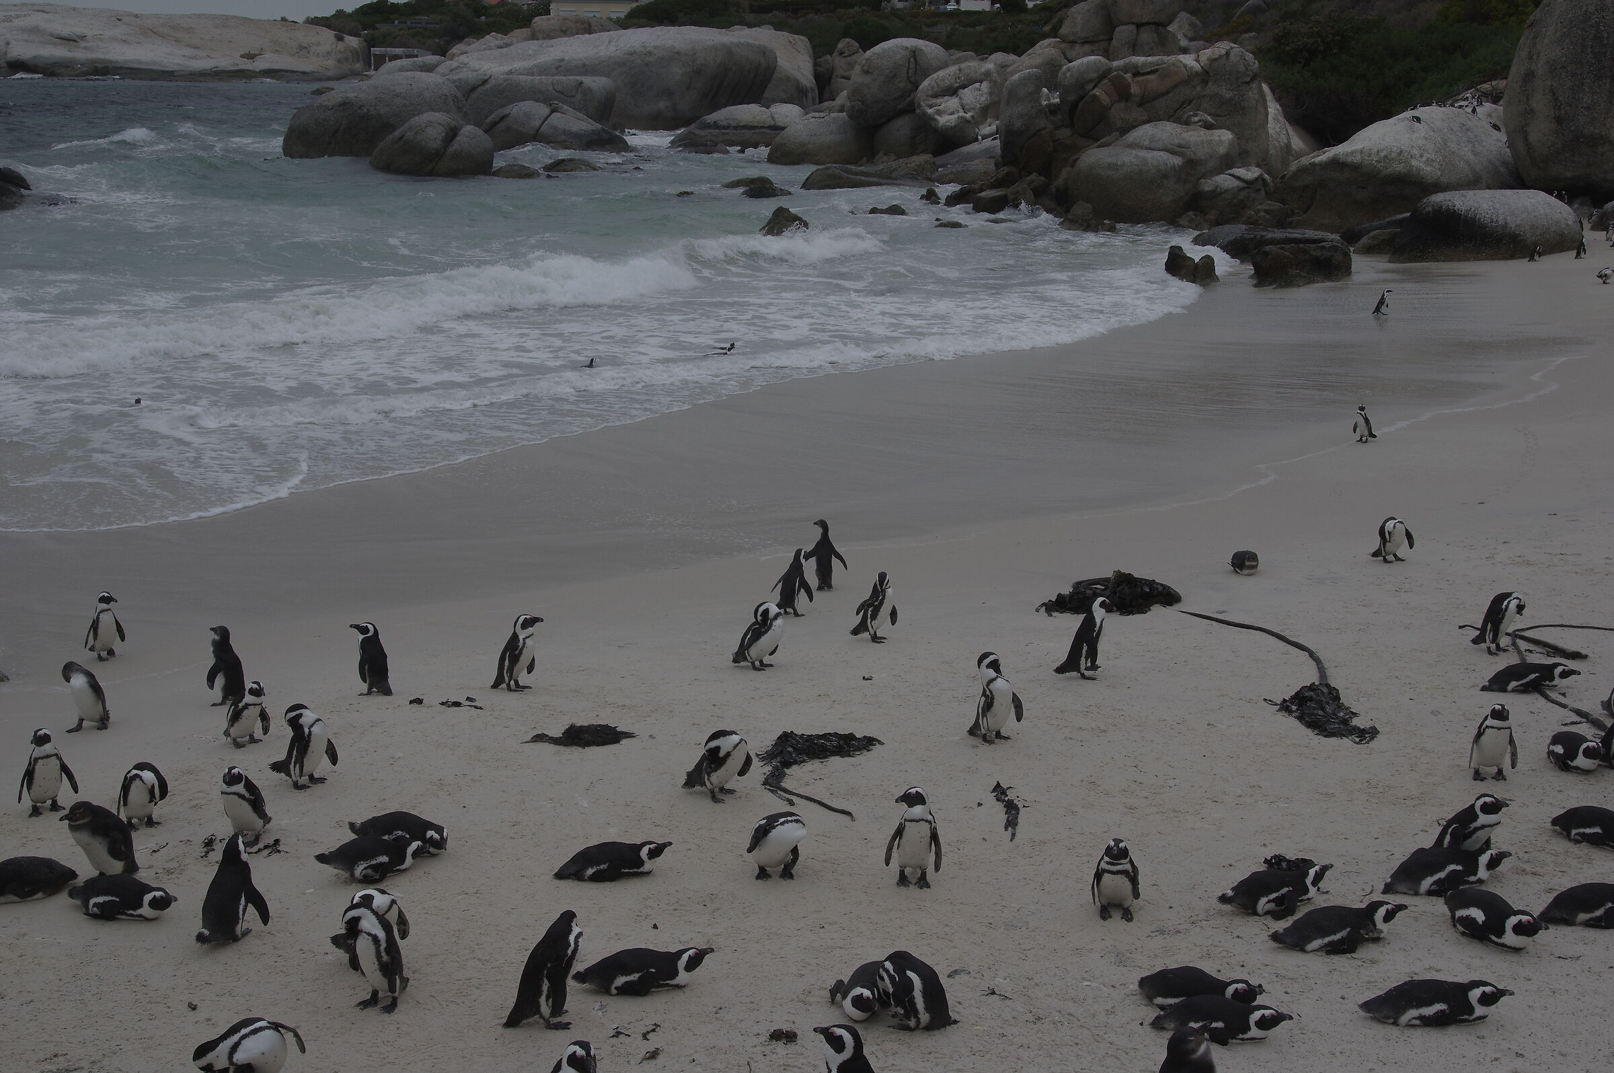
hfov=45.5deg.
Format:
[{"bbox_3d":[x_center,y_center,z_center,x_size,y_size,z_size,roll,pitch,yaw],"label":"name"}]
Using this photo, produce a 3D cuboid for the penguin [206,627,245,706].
[{"bbox_3d":[-3.862,0.852,12.784,0.240,0.546,0.198,2,15,7],"label":"penguin"}]

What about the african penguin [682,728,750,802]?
[{"bbox_3d":[-0.559,1.370,11.736,0.380,0.440,0.250,12,19,38],"label":"african penguin"}]

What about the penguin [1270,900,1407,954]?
[{"bbox_3d":[2.716,1.968,9.814,0.700,0.220,0.250,-4,15,-17],"label":"penguin"}]

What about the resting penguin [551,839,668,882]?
[{"bbox_3d":[-1.074,1.760,10.599,0.660,0.200,0.250,-3,15,-13],"label":"resting penguin"}]

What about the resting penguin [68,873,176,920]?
[{"bbox_3d":[-3.454,1.808,9.705,0.557,0.203,0.221,1,15,5],"label":"resting penguin"}]

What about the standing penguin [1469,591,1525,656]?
[{"bbox_3d":[4.843,0.601,13.513,0.350,0.430,0.220,8,17,27],"label":"standing penguin"}]

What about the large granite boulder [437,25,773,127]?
[{"bbox_3d":[-12.113,-27.787,116.764,19.500,5.600,10.000,-1,15,-6],"label":"large granite boulder"}]

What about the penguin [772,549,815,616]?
[{"bbox_3d":[-0.099,0.330,14.367,0.240,0.510,0.270,-15,21,-43],"label":"penguin"}]

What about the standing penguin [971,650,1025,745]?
[{"bbox_3d":[1.310,1.078,13.209,0.310,0.619,0.330,-12,19,-38],"label":"standing penguin"}]

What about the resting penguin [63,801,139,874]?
[{"bbox_3d":[-3.869,1.631,10.548,0.390,0.430,0.250,-7,16,-25],"label":"resting penguin"}]

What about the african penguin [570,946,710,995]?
[{"bbox_3d":[-0.756,1.983,8.818,0.651,0.182,0.241,-1,15,-3],"label":"african penguin"}]

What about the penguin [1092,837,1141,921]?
[{"bbox_3d":[1.767,1.916,10.927,0.280,0.479,0.280,1,15,5],"label":"penguin"}]

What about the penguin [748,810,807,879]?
[{"bbox_3d":[-0.178,1.816,11.536,0.330,0.398,0.330,-7,16,-25],"label":"penguin"}]

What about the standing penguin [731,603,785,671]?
[{"bbox_3d":[-0.343,0.685,13.381,0.332,0.476,0.243,6,16,23],"label":"standing penguin"}]

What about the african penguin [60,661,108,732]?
[{"bbox_3d":[-4.539,1.004,12.111,0.217,0.435,0.282,10,18,33],"label":"african penguin"}]

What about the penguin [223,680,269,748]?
[{"bbox_3d":[-3.665,1.157,12.565,0.244,0.418,0.266,11,19,37],"label":"penguin"}]

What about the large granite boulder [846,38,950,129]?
[{"bbox_3d":[3.702,-18.355,78.000,4.300,3.800,3.800,0,15,0],"label":"large granite boulder"}]

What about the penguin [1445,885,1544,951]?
[{"bbox_3d":[3.323,1.831,9.335,0.220,0.220,0.530,-14,20,-41],"label":"penguin"}]

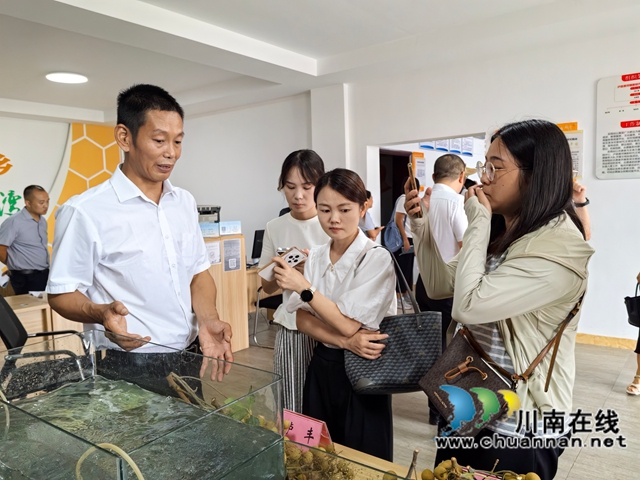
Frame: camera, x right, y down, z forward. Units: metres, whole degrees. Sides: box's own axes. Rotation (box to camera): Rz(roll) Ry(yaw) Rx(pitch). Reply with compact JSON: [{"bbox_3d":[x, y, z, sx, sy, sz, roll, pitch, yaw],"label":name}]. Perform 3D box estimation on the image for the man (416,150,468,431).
[{"bbox_3d":[0.833,0.293,3.248,0.340,1.698,0.480,-6,7,-42],"label":"man"}]

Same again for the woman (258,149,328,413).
[{"bbox_3d":[-0.050,0.474,1.892,0.420,1.626,0.370,-1,5,12],"label":"woman"}]

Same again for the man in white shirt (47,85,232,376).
[{"bbox_3d":[-0.439,0.462,1.401,0.430,1.760,0.520,2,6,35],"label":"man in white shirt"}]

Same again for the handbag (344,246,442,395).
[{"bbox_3d":[0.239,0.268,1.670,0.370,0.460,0.160,-4,5,-22],"label":"handbag"}]

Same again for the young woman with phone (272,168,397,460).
[{"bbox_3d":[0.094,0.533,1.694,0.430,1.537,0.390,2,6,33],"label":"young woman with phone"}]

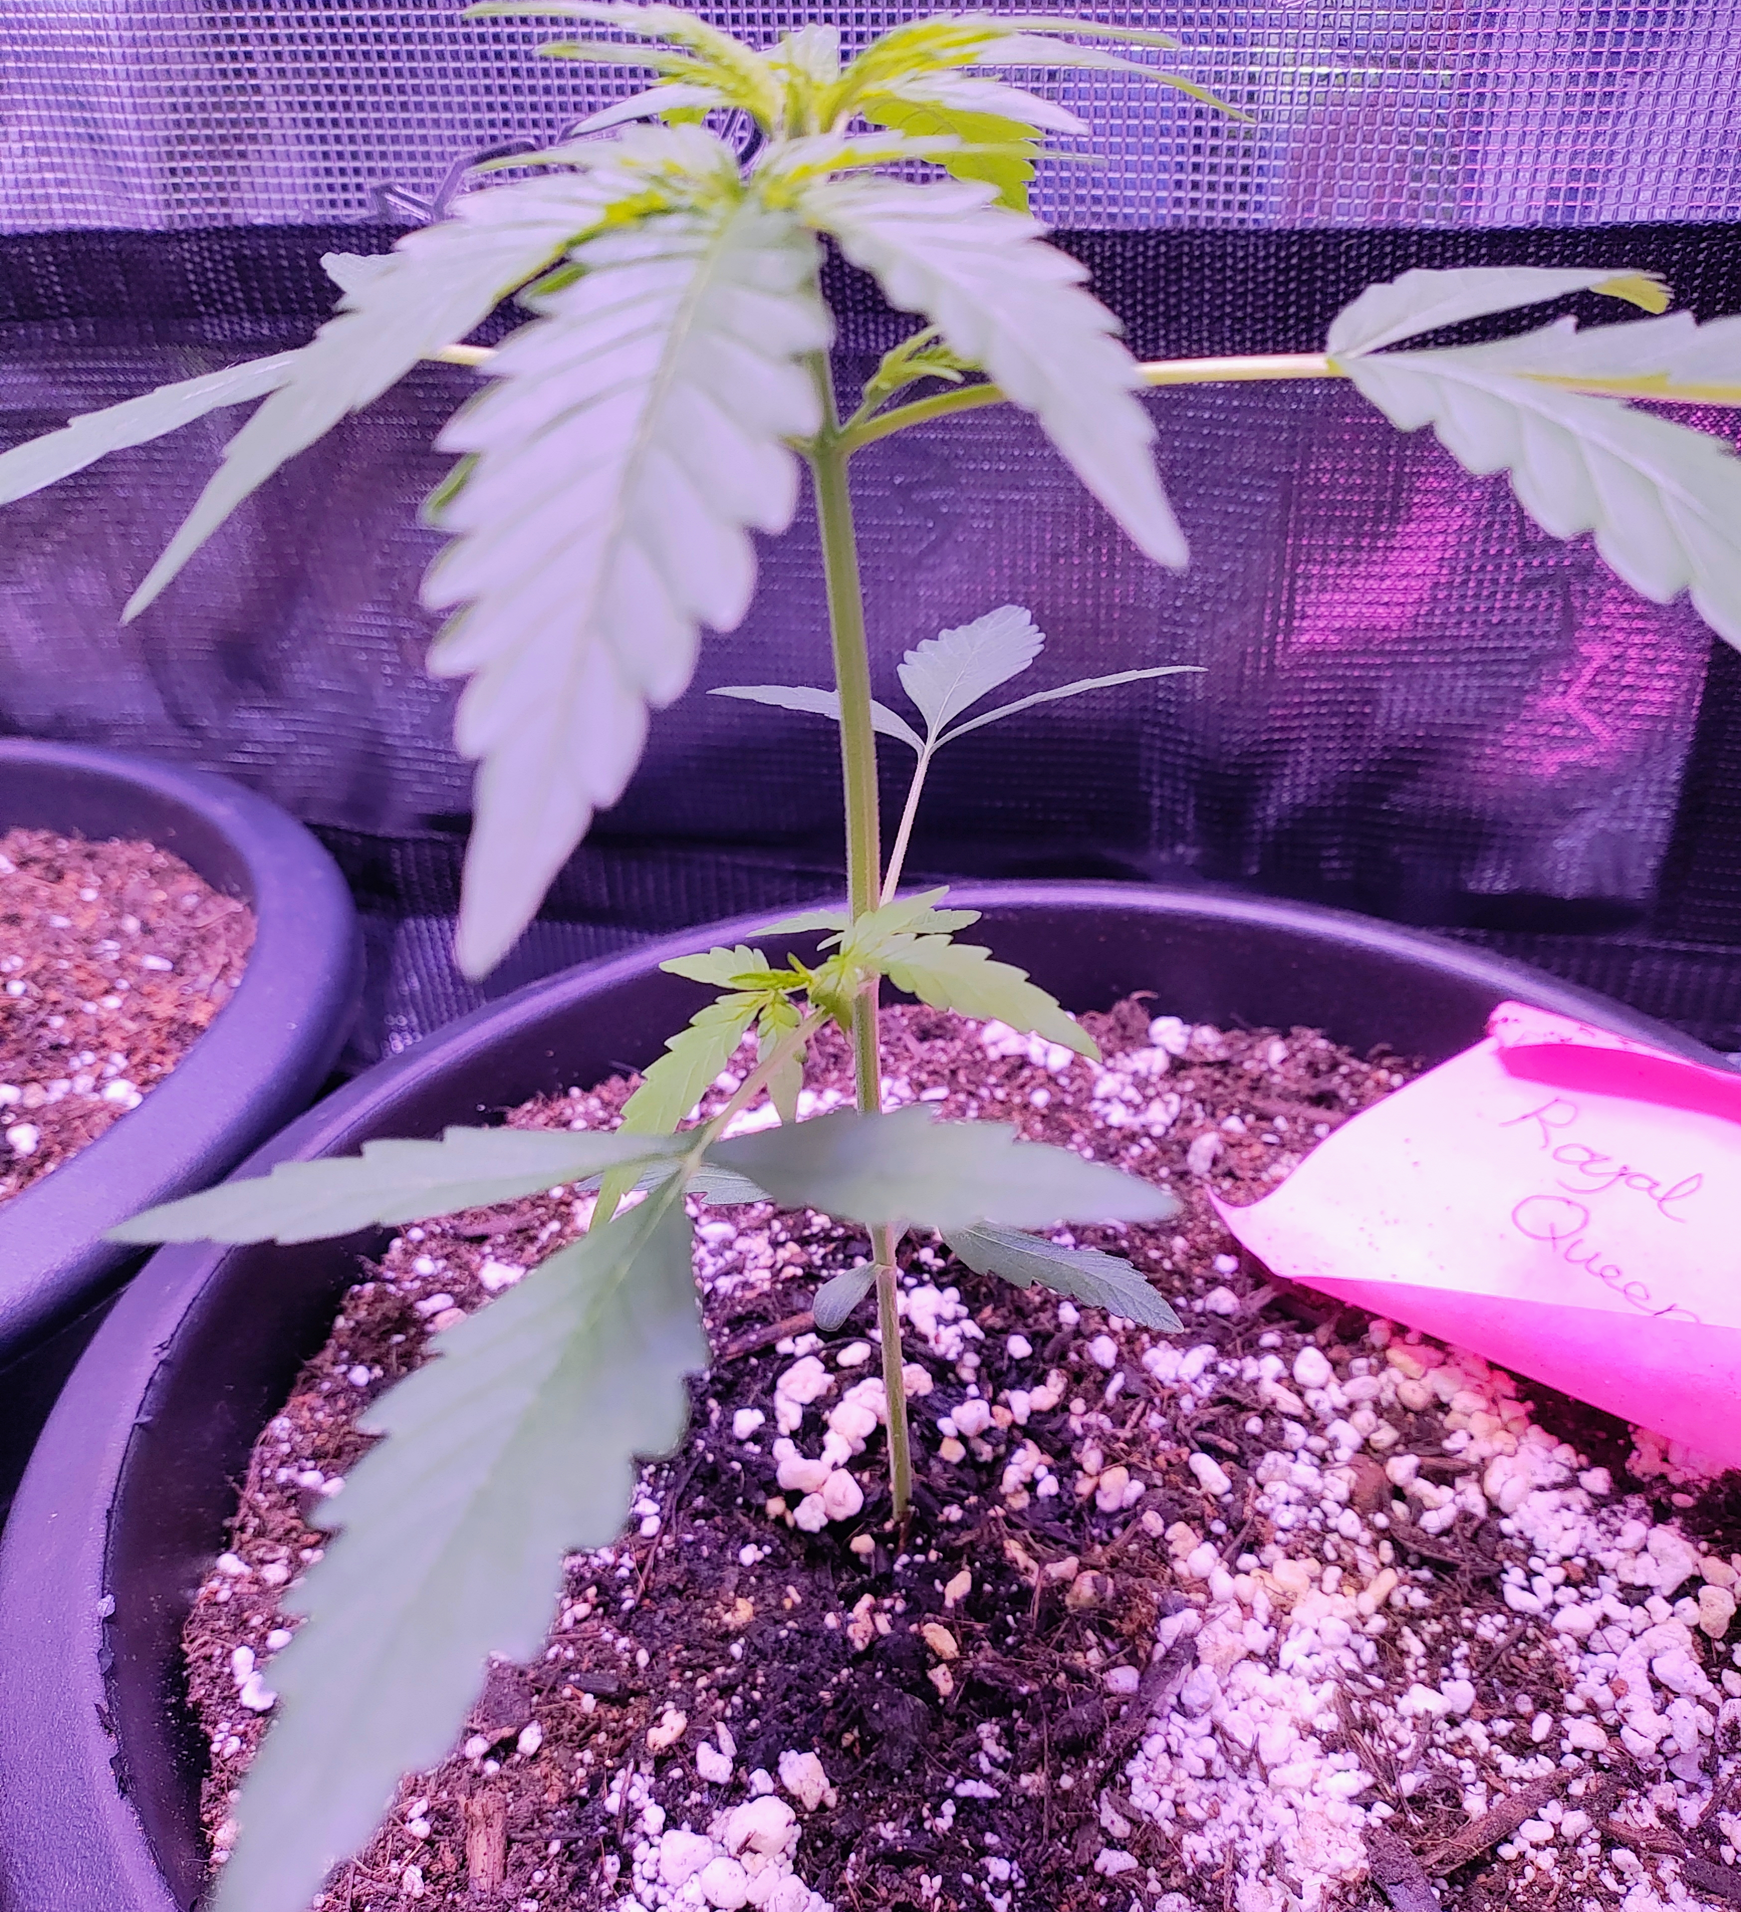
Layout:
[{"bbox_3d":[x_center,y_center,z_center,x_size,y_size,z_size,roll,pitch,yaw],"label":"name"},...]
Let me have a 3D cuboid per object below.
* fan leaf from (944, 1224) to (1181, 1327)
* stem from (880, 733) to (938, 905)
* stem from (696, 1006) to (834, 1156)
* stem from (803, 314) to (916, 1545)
[{"bbox_3d":[0.022,0.038,0.203,0.033,0.005,0.012,22,33,7],"label":"fan leaf"},{"bbox_3d":[0.004,-0.014,0.205,0.002,0.002,0.036,15,51,0],"label":"stem"},{"bbox_3d":[-0.010,0.012,0.172,0.002,0.002,0.034,45,36,0],"label":"stem"},{"bbox_3d":[0.000,0.010,0.195,0.004,0.157,0.004,-4,29,0],"label":"stem"}]

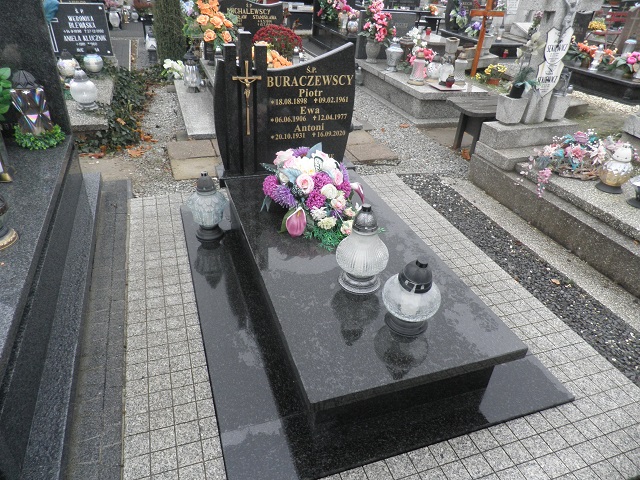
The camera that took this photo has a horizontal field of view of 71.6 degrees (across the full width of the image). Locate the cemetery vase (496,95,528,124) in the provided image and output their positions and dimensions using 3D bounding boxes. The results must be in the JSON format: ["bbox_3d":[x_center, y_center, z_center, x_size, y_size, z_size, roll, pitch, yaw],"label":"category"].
[{"bbox_3d":[1.535,-1.060,3.578,0.190,0.190,0.190,-8,34,-18],"label":"cemetery vase"}]

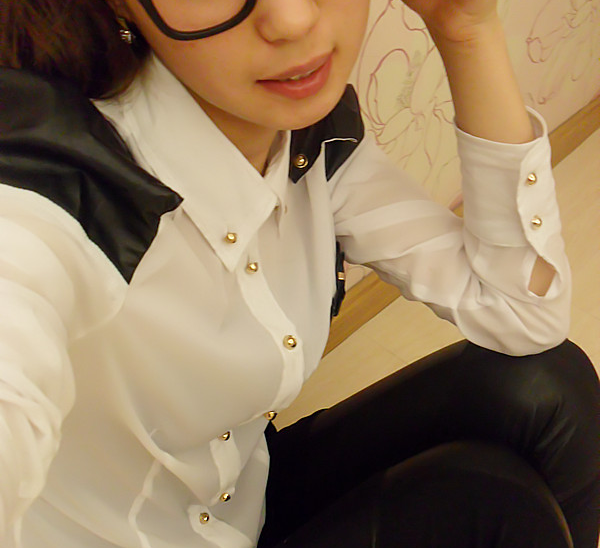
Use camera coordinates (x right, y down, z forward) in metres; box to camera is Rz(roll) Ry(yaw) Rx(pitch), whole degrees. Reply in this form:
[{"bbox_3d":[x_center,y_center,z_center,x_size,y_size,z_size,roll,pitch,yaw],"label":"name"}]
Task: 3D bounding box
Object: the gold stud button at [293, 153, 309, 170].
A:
[{"bbox_3d":[0.001,-0.073,0.527,0.010,0.010,0.006,2,-4,-3],"label":"gold stud button"}]

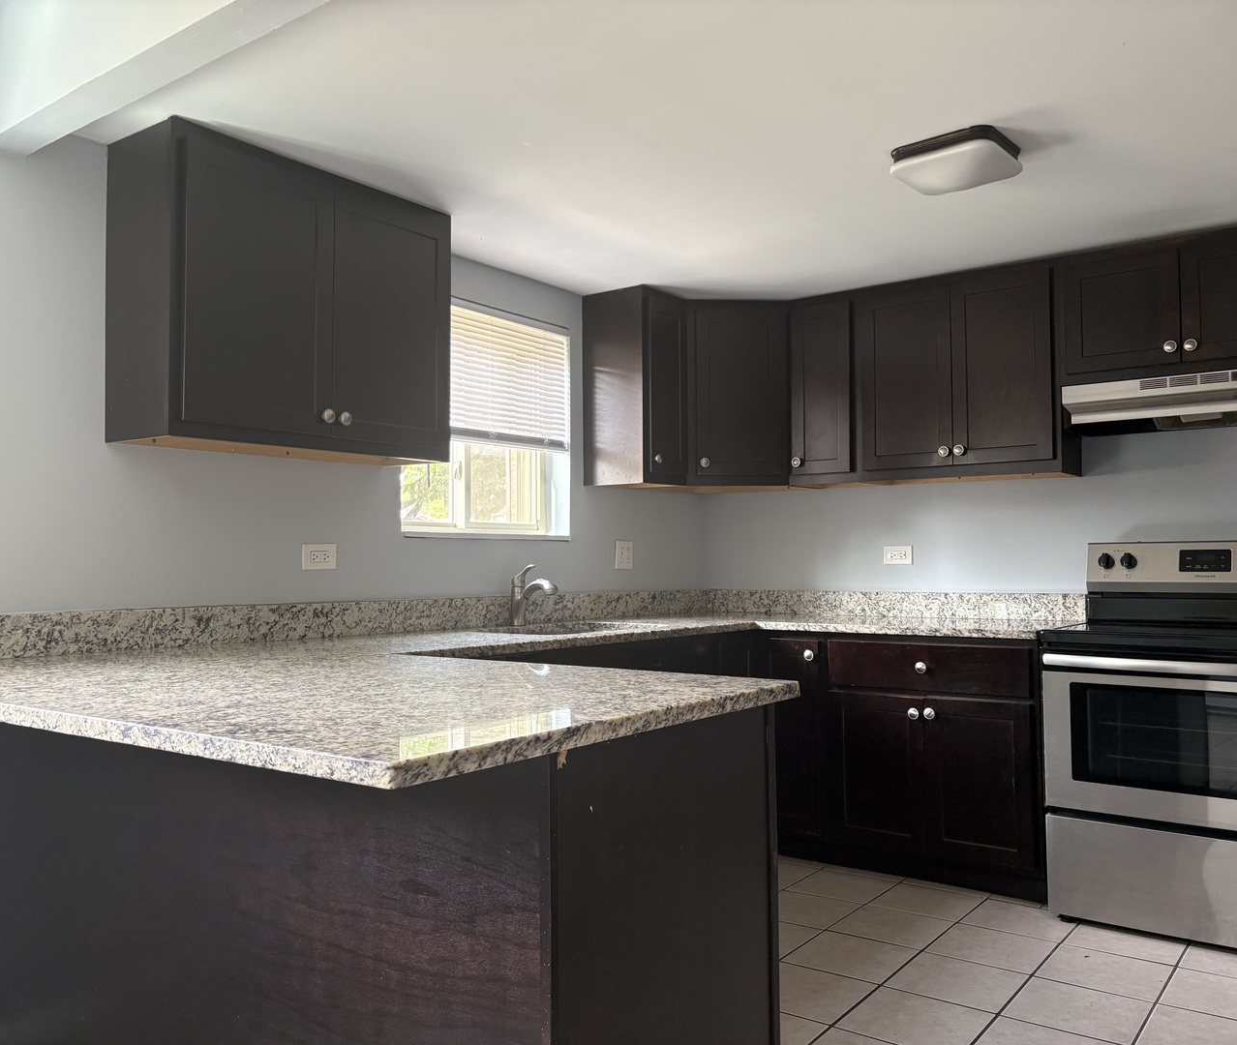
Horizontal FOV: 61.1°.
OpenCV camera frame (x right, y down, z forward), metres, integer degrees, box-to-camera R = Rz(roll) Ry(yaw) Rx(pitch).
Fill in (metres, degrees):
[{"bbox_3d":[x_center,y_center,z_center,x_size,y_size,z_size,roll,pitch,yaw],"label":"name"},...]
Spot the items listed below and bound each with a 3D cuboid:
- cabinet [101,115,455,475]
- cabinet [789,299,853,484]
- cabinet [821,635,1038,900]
[{"bbox_3d":[-0.905,-0.577,2.949,0.320,0.766,0.913,-2,-3,37],"label":"cabinet"},{"bbox_3d":[0.913,-0.530,4.365,0.299,0.766,0.320,-2,-3,37],"label":"cabinet"},{"bbox_3d":[1.250,0.843,3.868,0.767,0.882,0.630,-2,-3,37],"label":"cabinet"}]

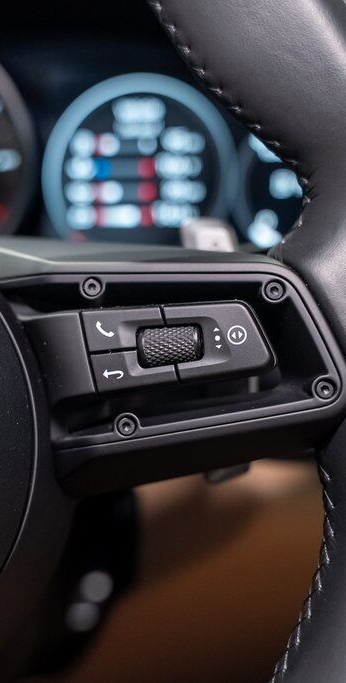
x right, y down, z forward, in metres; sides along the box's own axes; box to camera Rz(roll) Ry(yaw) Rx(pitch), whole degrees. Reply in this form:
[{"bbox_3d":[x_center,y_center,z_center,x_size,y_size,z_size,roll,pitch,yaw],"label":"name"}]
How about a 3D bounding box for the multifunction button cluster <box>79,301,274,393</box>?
[{"bbox_3d":[0.001,0.001,0.264,0.049,0.021,0.012,-7,-2,-4],"label":"multifunction button cluster"}]

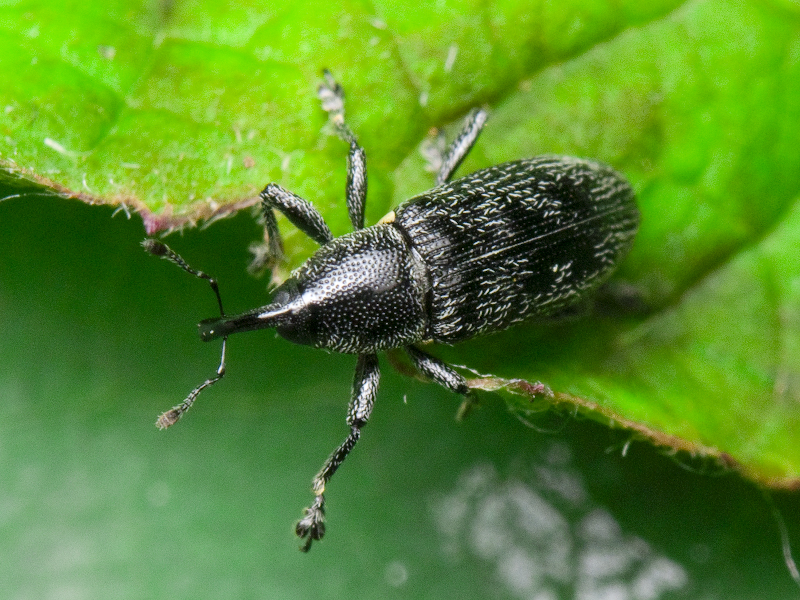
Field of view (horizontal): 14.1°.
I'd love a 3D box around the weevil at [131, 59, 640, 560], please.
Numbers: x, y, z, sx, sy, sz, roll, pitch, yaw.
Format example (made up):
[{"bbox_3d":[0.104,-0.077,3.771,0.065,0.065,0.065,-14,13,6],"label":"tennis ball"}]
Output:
[{"bbox_3d":[0.000,0.000,0.042,0.007,0.002,0.006,-16,84,-12],"label":"weevil"}]

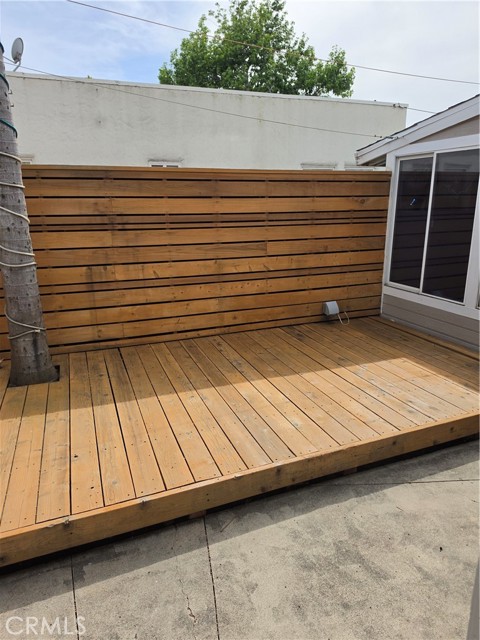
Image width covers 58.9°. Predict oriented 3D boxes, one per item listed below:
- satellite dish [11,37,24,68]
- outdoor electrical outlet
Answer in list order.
[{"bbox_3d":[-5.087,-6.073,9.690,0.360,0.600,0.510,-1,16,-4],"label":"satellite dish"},{"bbox_3d":[1.004,-0.132,4.695,0.130,0.145,0.112,-6,18,-20],"label":"outdoor electrical outlet"}]

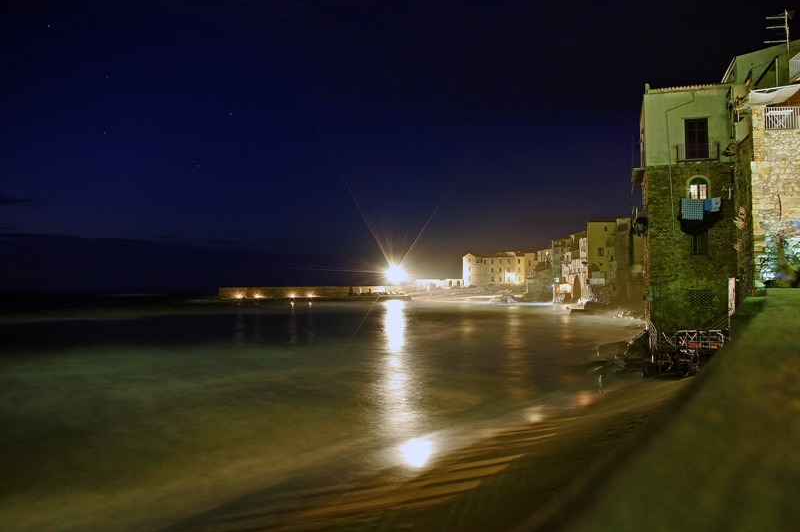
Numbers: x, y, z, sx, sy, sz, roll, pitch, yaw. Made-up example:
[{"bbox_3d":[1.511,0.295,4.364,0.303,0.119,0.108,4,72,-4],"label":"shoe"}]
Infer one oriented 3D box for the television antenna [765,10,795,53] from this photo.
[{"bbox_3d":[21.157,-13.073,33.500,1.500,2.300,0.600,0,-2,3],"label":"television antenna"}]

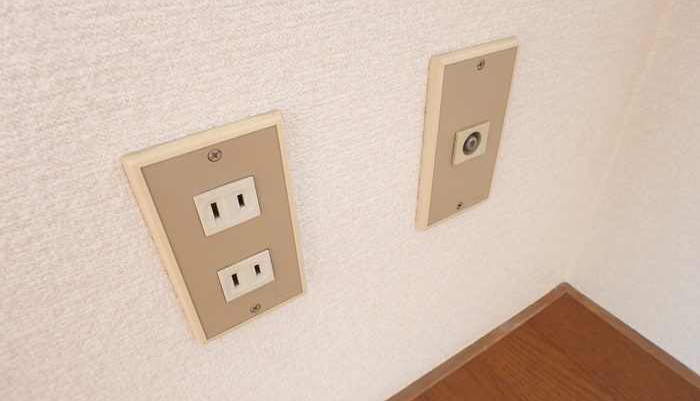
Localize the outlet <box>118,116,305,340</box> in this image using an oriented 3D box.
[{"bbox_3d":[-0.057,0.021,0.215,0.070,0.120,0.007,-22,41,-24],"label":"outlet"}]

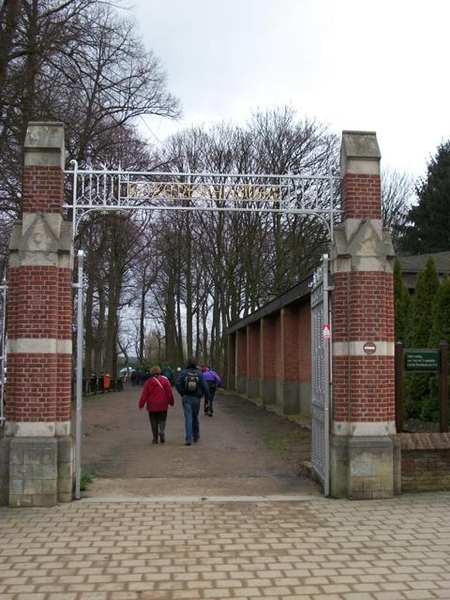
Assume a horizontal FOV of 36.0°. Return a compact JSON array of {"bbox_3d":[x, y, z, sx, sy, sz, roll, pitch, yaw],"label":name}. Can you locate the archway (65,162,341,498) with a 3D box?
[{"bbox_3d":[-0.265,0.359,8.792,3.591,4.203,0.200,1,-5,-5],"label":"archway"}]

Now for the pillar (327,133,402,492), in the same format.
[{"bbox_3d":[1.791,0.111,9.026,0.820,4.761,0.600,1,-5,-5],"label":"pillar"}]

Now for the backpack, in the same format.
[{"bbox_3d":[-0.659,1.631,14.050,0.310,0.460,0.200,1,-5,-3],"label":"backpack"}]

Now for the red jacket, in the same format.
[{"bbox_3d":[-1.418,1.935,14.350,0.720,0.760,0.360,1,-5,-2],"label":"red jacket"}]

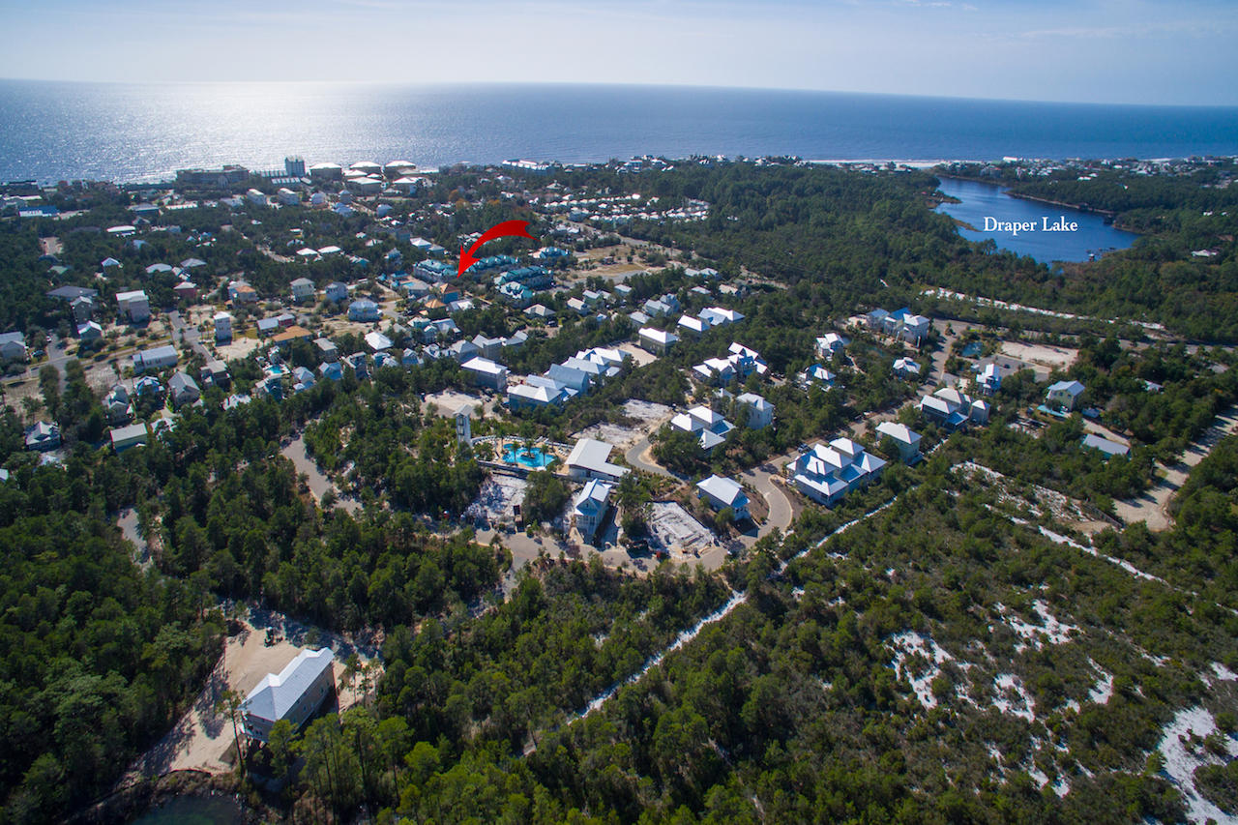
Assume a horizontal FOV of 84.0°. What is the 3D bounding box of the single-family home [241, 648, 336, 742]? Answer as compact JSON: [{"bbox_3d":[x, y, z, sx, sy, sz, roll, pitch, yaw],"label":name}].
[{"bbox_3d":[-64.340,55.490,134.720,9.130,12.860,17.010,8,26,14],"label":"single-family home"}]

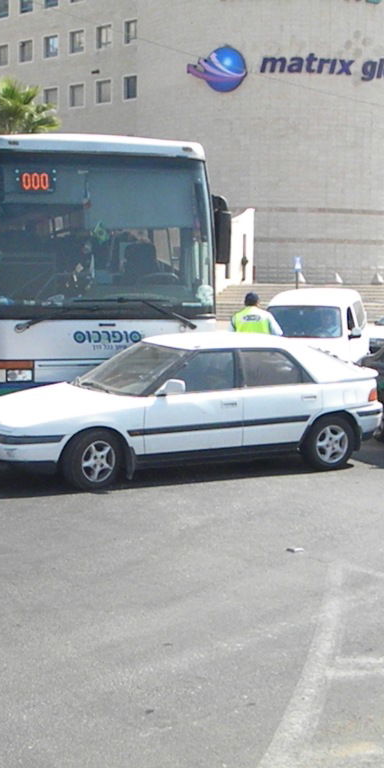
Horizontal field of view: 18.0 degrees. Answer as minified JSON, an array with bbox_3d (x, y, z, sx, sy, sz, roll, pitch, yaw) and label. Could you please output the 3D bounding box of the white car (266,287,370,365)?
[{"bbox_3d":[2.399,-0.919,23.894,1.700,1.840,4.100,2,4,15],"label":"white car"}]

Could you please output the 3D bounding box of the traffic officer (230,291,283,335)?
[{"bbox_3d":[0.814,-0.364,16.416,0.620,1.770,0.360,1,4,6],"label":"traffic officer"}]

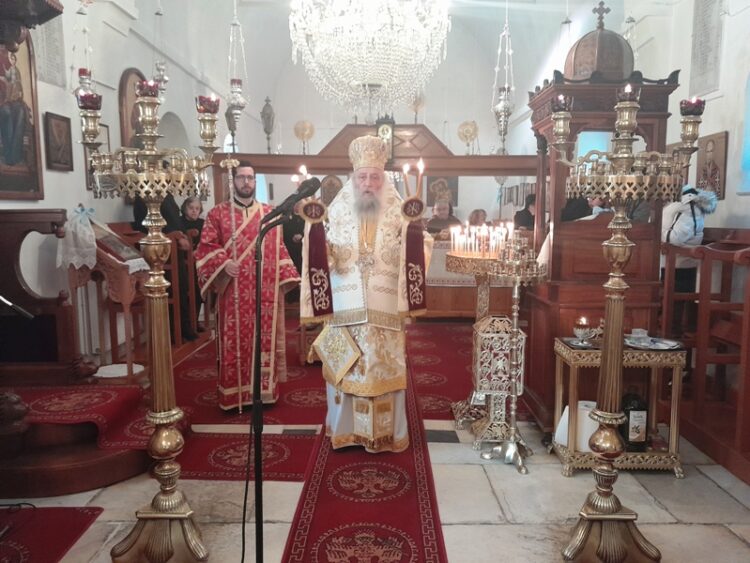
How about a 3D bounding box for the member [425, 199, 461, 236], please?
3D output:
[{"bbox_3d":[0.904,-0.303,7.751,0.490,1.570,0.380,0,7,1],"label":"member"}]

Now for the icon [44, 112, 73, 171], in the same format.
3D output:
[{"bbox_3d":[-2.401,-1.049,4.465,0.035,0.410,0.350,0,7,1],"label":"icon"}]

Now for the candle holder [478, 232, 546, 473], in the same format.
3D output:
[{"bbox_3d":[0.783,0.367,3.249,0.320,1.280,0.320,0,7,1],"label":"candle holder"}]

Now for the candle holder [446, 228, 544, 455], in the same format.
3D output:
[{"bbox_3d":[0.712,0.326,3.699,0.500,1.250,0.480,0,7,1],"label":"candle holder"}]

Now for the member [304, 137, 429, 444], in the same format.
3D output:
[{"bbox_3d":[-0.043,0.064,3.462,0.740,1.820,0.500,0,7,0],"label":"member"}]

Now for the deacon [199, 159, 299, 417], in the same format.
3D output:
[{"bbox_3d":[-0.905,0.024,4.188,0.690,1.760,0.440,-1,7,-6],"label":"deacon"}]

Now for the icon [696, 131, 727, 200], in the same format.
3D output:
[{"bbox_3d":[2.487,-0.844,4.336,0.035,0.490,0.375,0,7,1],"label":"icon"}]

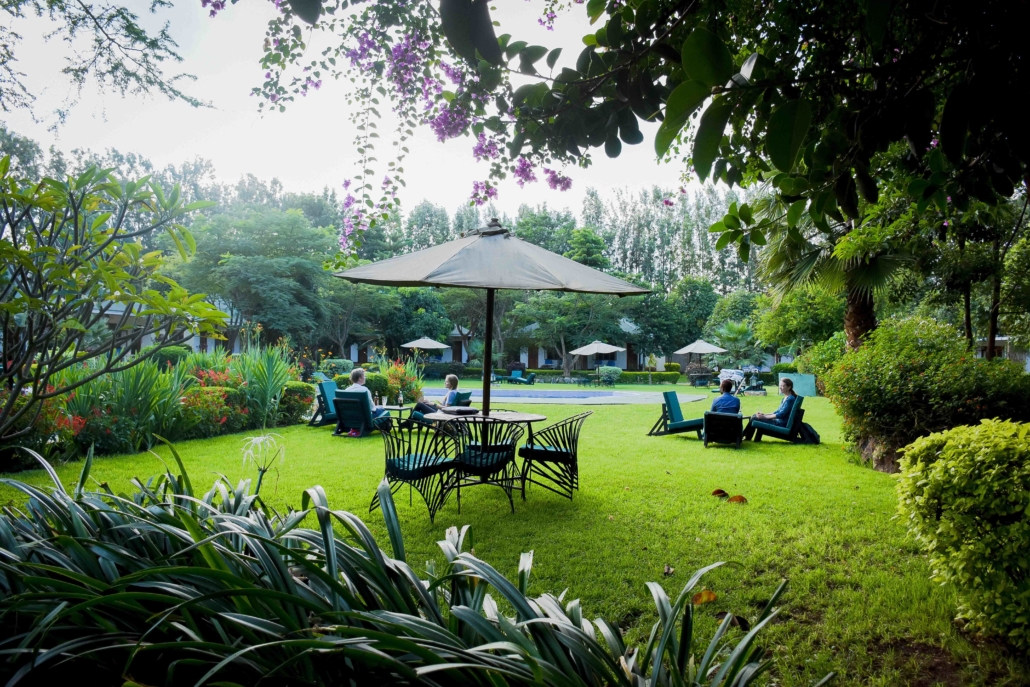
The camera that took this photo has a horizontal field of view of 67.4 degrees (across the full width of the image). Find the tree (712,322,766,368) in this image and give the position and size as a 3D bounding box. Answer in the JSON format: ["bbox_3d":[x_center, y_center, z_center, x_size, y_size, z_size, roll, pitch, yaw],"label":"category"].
[{"bbox_3d":[13.596,0.304,47.000,3.200,3.400,3.200,1,-1,0],"label":"tree"}]

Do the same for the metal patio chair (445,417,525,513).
[{"bbox_3d":[-0.272,1.050,6.878,0.650,0.810,0.630,0,-1,6],"label":"metal patio chair"}]

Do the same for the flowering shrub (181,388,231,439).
[{"bbox_3d":[-5.088,1.099,12.758,0.820,0.850,0.780,0,-1,0],"label":"flowering shrub"}]

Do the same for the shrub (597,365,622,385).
[{"bbox_3d":[4.957,1.640,40.509,1.360,0.950,1.300,0,-1,0],"label":"shrub"}]

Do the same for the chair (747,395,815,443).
[{"bbox_3d":[4.264,1.218,12.407,0.980,0.750,0.590,0,-1,18],"label":"chair"}]

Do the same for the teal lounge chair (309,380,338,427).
[{"bbox_3d":[-3.255,1.183,14.610,1.100,0.800,0.600,0,-1,13],"label":"teal lounge chair"}]

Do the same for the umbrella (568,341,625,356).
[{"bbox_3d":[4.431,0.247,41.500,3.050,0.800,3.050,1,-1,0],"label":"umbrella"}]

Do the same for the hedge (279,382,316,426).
[{"bbox_3d":[-4.304,1.147,15.308,0.750,0.860,0.750,0,-1,0],"label":"hedge"}]

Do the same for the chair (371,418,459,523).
[{"bbox_3d":[-0.805,1.001,6.320,0.670,0.800,0.700,0,-2,33],"label":"chair"}]

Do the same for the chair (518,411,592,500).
[{"bbox_3d":[0.395,1.043,7.360,0.700,0.800,0.670,1,-1,2],"label":"chair"}]

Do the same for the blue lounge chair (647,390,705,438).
[{"bbox_3d":[2.752,1.219,13.157,0.920,0.750,0.580,0,-1,28],"label":"blue lounge chair"}]

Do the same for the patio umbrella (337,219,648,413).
[{"bbox_3d":[-0.204,0.083,7.244,2.980,2.540,2.980,2,1,0],"label":"patio umbrella"}]

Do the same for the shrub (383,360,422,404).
[{"bbox_3d":[-3.276,1.136,22.500,1.150,1.280,1.100,1,-1,0],"label":"shrub"}]

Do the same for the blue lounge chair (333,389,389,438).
[{"bbox_3d":[-2.577,1.167,12.907,0.590,0.760,0.920,0,-1,27],"label":"blue lounge chair"}]

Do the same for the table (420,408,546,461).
[{"bbox_3d":[-0.278,1.089,7.407,1.170,0.750,1.170,0,-1,0],"label":"table"}]

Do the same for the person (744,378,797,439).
[{"bbox_3d":[4.200,1.085,12.700,0.850,1.000,0.500,0,-2,24],"label":"person"}]

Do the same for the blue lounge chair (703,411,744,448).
[{"bbox_3d":[3.293,1.324,12.307,0.600,0.560,1.100,0,-1,12],"label":"blue lounge chair"}]

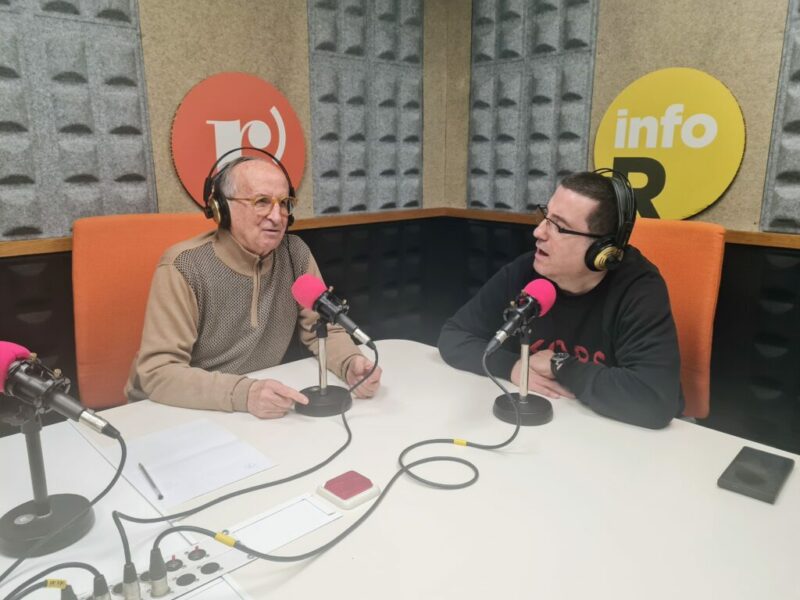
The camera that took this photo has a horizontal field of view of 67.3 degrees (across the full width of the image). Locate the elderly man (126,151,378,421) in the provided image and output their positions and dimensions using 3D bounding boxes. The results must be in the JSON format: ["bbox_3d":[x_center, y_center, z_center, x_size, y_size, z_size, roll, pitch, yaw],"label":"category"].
[{"bbox_3d":[-0.364,0.285,1.595,0.600,1.290,0.740,-10,16,-37],"label":"elderly man"}]

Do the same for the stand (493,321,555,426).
[{"bbox_3d":[0.272,0.149,1.304,0.130,0.200,0.130,0,13,0],"label":"stand"}]

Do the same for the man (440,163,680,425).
[{"bbox_3d":[0.411,0.304,1.584,0.640,1.252,0.680,12,18,42],"label":"man"}]

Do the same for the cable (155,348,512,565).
[{"bbox_3d":[-0.020,0.244,0.977,0.170,0.160,0.750,12,18,44],"label":"cable"}]

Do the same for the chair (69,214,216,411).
[{"bbox_3d":[-0.569,0.350,1.661,0.540,1.137,0.620,-7,15,-26],"label":"chair"}]

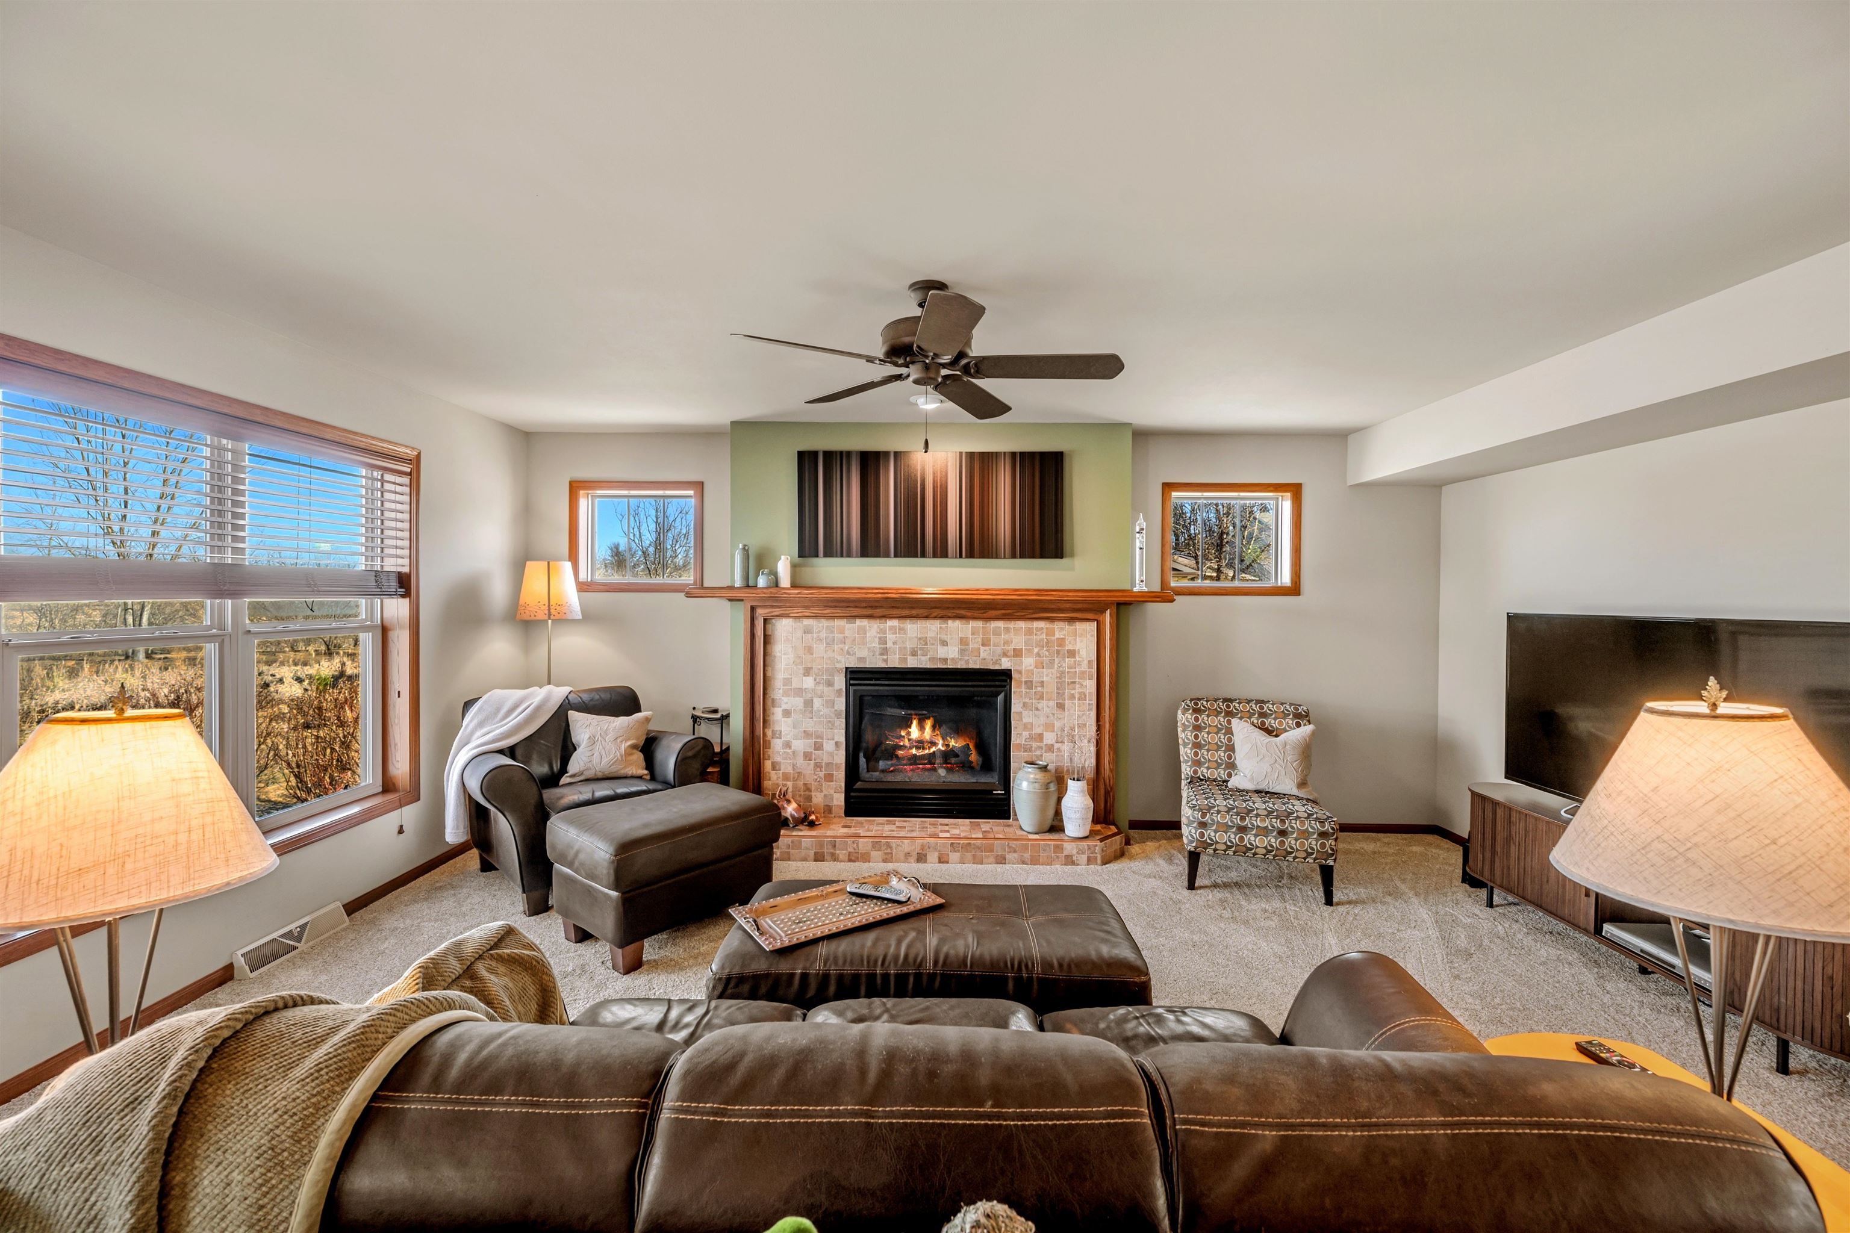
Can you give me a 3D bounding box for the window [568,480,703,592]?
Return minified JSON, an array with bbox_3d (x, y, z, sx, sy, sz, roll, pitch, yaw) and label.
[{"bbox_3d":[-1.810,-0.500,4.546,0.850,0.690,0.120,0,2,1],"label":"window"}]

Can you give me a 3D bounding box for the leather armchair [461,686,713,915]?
[{"bbox_3d":[-1.769,0.877,3.799,0.900,0.880,1.030,2,2,43],"label":"leather armchair"}]

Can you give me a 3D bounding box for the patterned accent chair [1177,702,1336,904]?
[{"bbox_3d":[1.711,0.914,3.767,0.640,0.860,0.700,1,2,16],"label":"patterned accent chair"}]

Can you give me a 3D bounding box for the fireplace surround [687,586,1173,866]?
[{"bbox_3d":[0.025,0.582,4.028,2.700,1.485,0.390,0,2,1],"label":"fireplace surround"}]

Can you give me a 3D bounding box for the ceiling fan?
[{"bbox_3d":[0.007,-0.907,2.316,1.270,0.325,1.240,0,2,1],"label":"ceiling fan"}]

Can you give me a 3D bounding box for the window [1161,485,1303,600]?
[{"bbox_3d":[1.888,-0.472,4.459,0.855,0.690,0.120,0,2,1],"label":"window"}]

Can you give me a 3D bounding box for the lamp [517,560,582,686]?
[{"bbox_3d":[-2.190,0.485,4.268,0.340,1.630,0.340,0,2,1],"label":"lamp"}]

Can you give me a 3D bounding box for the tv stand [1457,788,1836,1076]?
[{"bbox_3d":[2.817,1.120,2.776,0.410,0.520,1.680,0,2,1],"label":"tv stand"}]

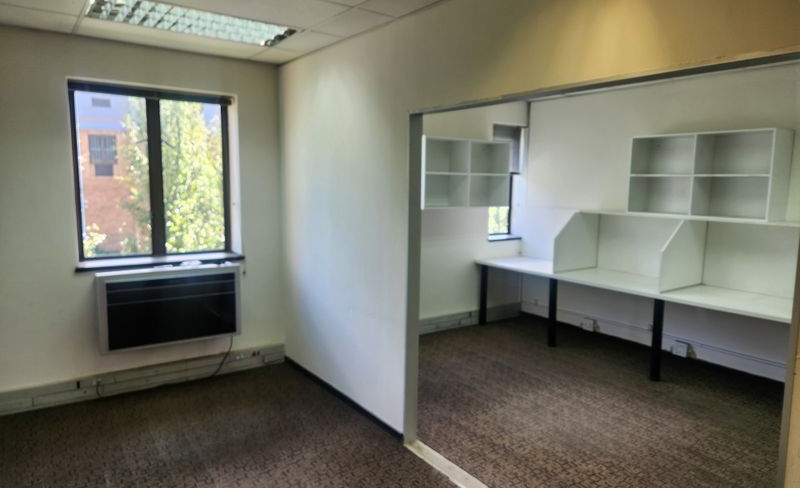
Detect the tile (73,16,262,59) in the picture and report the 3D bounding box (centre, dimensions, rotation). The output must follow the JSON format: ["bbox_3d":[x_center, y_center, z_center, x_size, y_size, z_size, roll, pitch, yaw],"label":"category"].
[{"bbox_3d":[-1.593,-1.454,3.765,1.200,0.025,0.492,-4,9,-36],"label":"tile"}]

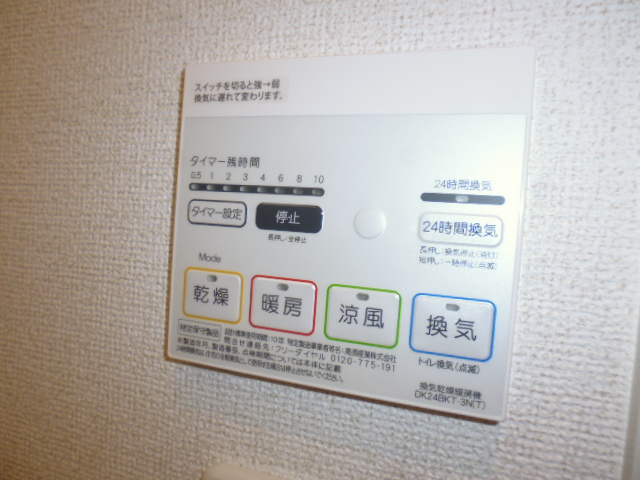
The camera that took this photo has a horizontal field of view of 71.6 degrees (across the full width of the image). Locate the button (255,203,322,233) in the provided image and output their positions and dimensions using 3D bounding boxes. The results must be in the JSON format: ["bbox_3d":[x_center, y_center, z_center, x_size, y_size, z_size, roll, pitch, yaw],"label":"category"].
[{"bbox_3d":[-0.012,-0.008,0.168,0.027,0.011,0.003,5,1,18],"label":"button"}]

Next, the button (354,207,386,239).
[{"bbox_3d":[0.018,-0.006,0.158,0.011,0.011,0.003,5,1,18],"label":"button"}]

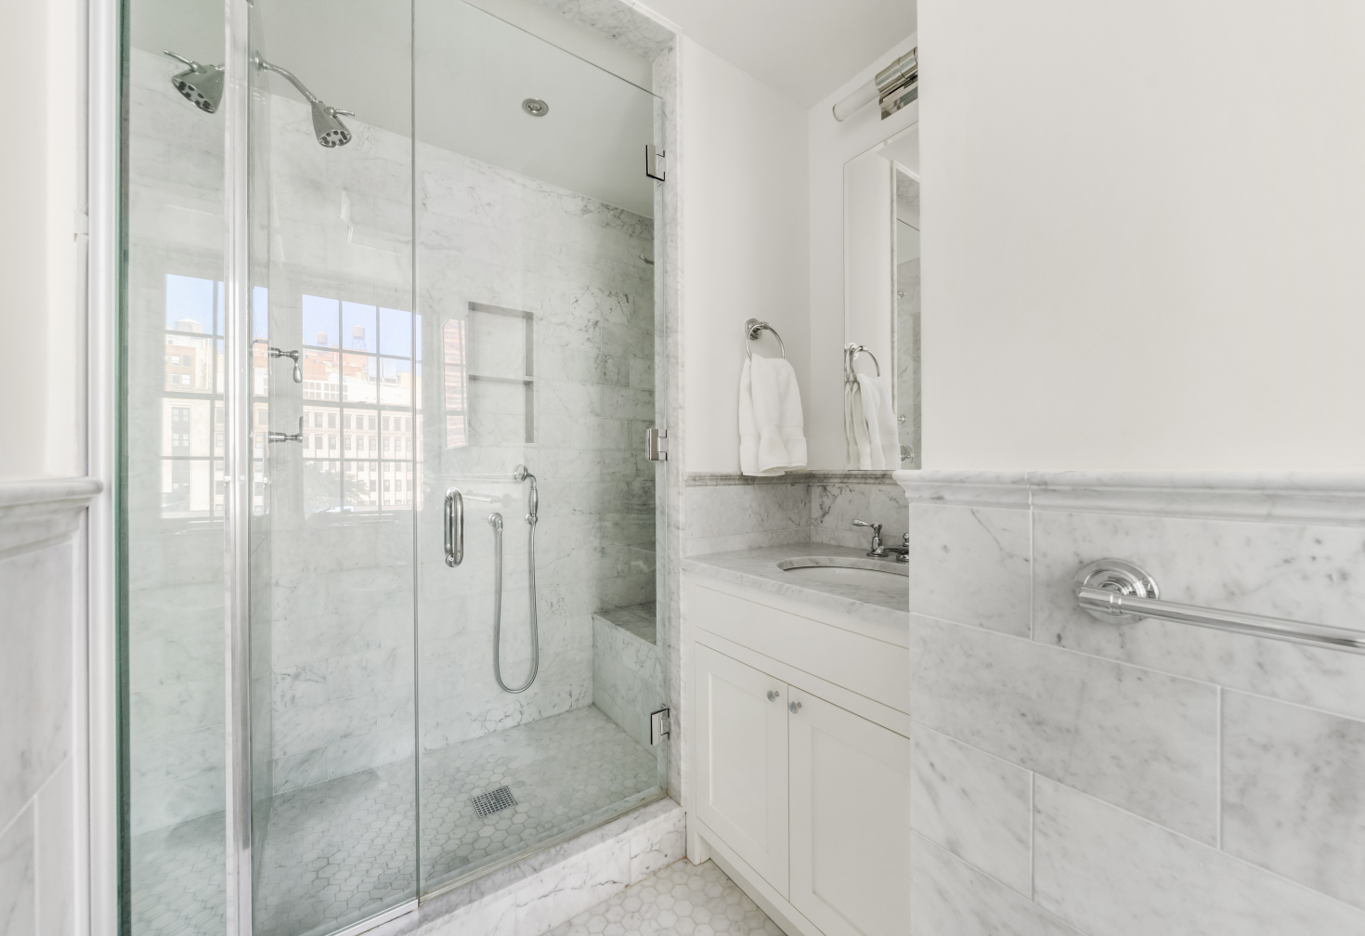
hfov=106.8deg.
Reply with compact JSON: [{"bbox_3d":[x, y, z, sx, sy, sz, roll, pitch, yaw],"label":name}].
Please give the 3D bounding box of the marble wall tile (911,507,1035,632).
[{"bbox_3d":[0.373,0.128,0.660,0.012,0.152,0.149,0,0,-36],"label":"marble wall tile"}]

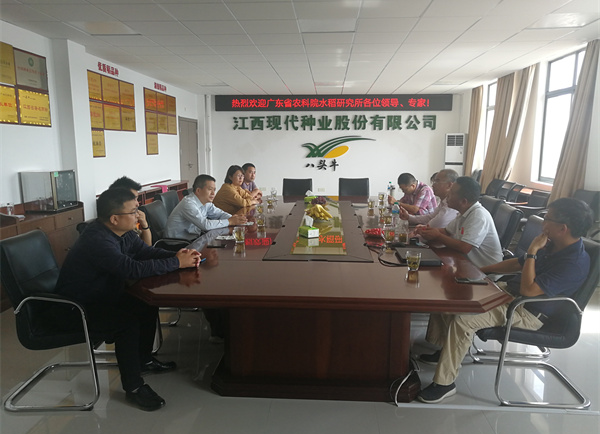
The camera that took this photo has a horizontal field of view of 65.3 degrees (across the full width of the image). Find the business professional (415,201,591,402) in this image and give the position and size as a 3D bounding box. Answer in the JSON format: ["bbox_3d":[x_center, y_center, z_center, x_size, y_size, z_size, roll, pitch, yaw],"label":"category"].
[{"bbox_3d":[1.224,0.461,2.887,0.980,1.190,0.600,1,9,4],"label":"business professional"}]

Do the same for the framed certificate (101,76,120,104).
[{"bbox_3d":[-2.843,-1.912,7.093,0.020,0.400,0.580,1,9,4],"label":"framed certificate"}]

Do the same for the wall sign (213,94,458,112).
[{"bbox_3d":[0.784,-2.748,11.330,5.720,0.375,0.080,1,9,4],"label":"wall sign"}]

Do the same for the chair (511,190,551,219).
[{"bbox_3d":[3.100,0.032,6.690,0.600,0.910,0.580,1,9,4],"label":"chair"}]

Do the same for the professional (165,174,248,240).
[{"bbox_3d":[-0.857,0.231,4.244,0.800,1.220,0.520,1,9,4],"label":"professional"}]

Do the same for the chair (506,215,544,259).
[{"bbox_3d":[1.518,0.486,3.520,0.640,0.950,0.550,1,9,4],"label":"chair"}]

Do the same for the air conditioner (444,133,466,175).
[{"bbox_3d":[3.667,-1.061,11.048,0.470,1.770,0.320,5,10,30],"label":"air conditioner"}]

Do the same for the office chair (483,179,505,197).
[{"bbox_3d":[3.209,-0.214,8.318,0.600,0.910,0.580,1,9,4],"label":"office chair"}]

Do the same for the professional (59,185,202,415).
[{"bbox_3d":[-0.994,0.461,2.768,0.840,1.200,0.540,1,9,4],"label":"professional"}]

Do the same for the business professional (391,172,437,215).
[{"bbox_3d":[1.318,0.090,5.348,0.700,1.190,0.500,1,9,4],"label":"business professional"}]

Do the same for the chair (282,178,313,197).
[{"bbox_3d":[-0.051,-0.105,7.424,0.550,0.950,0.640,1,9,4],"label":"chair"}]

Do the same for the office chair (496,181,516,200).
[{"bbox_3d":[3.175,-0.137,7.805,0.600,0.910,0.580,1,9,4],"label":"office chair"}]

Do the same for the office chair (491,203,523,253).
[{"bbox_3d":[1.597,0.376,4.258,0.640,0.950,0.550,1,9,4],"label":"office chair"}]

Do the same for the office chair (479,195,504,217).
[{"bbox_3d":[1.593,0.302,4.683,0.620,0.970,0.580,1,9,4],"label":"office chair"}]

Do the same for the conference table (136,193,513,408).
[{"bbox_3d":[0.217,0.423,4.580,1.930,0.755,4.570,1,9,4],"label":"conference table"}]

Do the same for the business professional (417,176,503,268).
[{"bbox_3d":[1.274,0.278,3.930,0.840,1.240,0.560,1,9,4],"label":"business professional"}]

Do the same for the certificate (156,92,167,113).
[{"bbox_3d":[-2.703,-2.234,9.245,0.020,0.400,0.580,1,9,4],"label":"certificate"}]

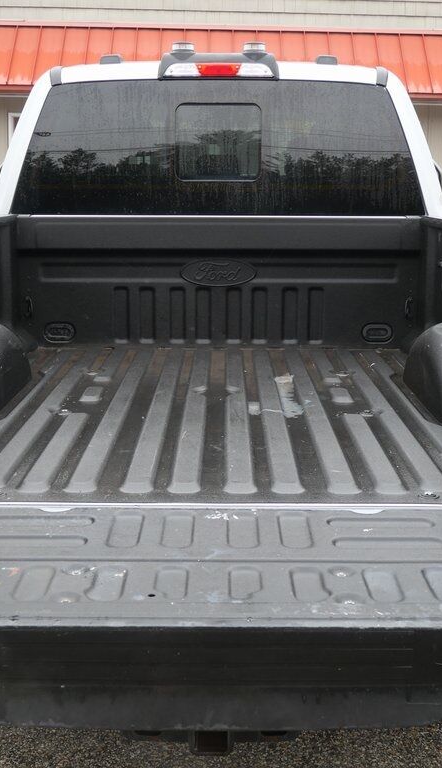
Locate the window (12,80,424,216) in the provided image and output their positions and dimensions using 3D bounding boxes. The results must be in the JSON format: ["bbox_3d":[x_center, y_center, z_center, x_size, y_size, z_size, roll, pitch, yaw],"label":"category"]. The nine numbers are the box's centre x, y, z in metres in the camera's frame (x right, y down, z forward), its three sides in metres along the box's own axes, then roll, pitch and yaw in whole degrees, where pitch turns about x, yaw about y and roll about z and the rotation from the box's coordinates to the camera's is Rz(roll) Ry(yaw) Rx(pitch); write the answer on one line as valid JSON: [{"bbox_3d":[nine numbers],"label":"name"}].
[{"bbox_3d":[-0.009,-0.983,4.194,1.700,0.585,0.080,0,3,0],"label":"window"}]

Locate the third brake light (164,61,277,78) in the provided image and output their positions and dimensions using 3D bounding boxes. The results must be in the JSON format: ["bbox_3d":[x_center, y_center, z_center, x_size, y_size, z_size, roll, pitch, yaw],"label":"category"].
[{"bbox_3d":[-0.008,-1.304,4.176,0.465,0.068,0.070,0,11,0],"label":"third brake light"}]

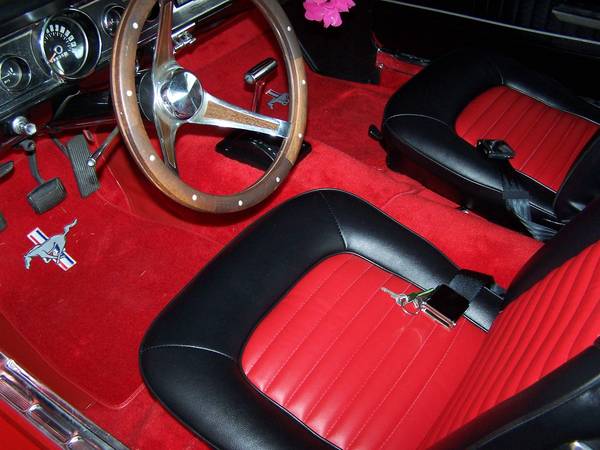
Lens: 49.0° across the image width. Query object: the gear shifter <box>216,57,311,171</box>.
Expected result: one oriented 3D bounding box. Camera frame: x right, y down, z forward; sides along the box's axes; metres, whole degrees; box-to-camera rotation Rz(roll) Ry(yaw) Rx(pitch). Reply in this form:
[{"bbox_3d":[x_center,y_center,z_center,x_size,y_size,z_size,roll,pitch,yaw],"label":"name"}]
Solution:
[{"bbox_3d":[-0.088,-0.251,1.419,0.185,0.220,0.126,23,47,28],"label":"gear shifter"}]

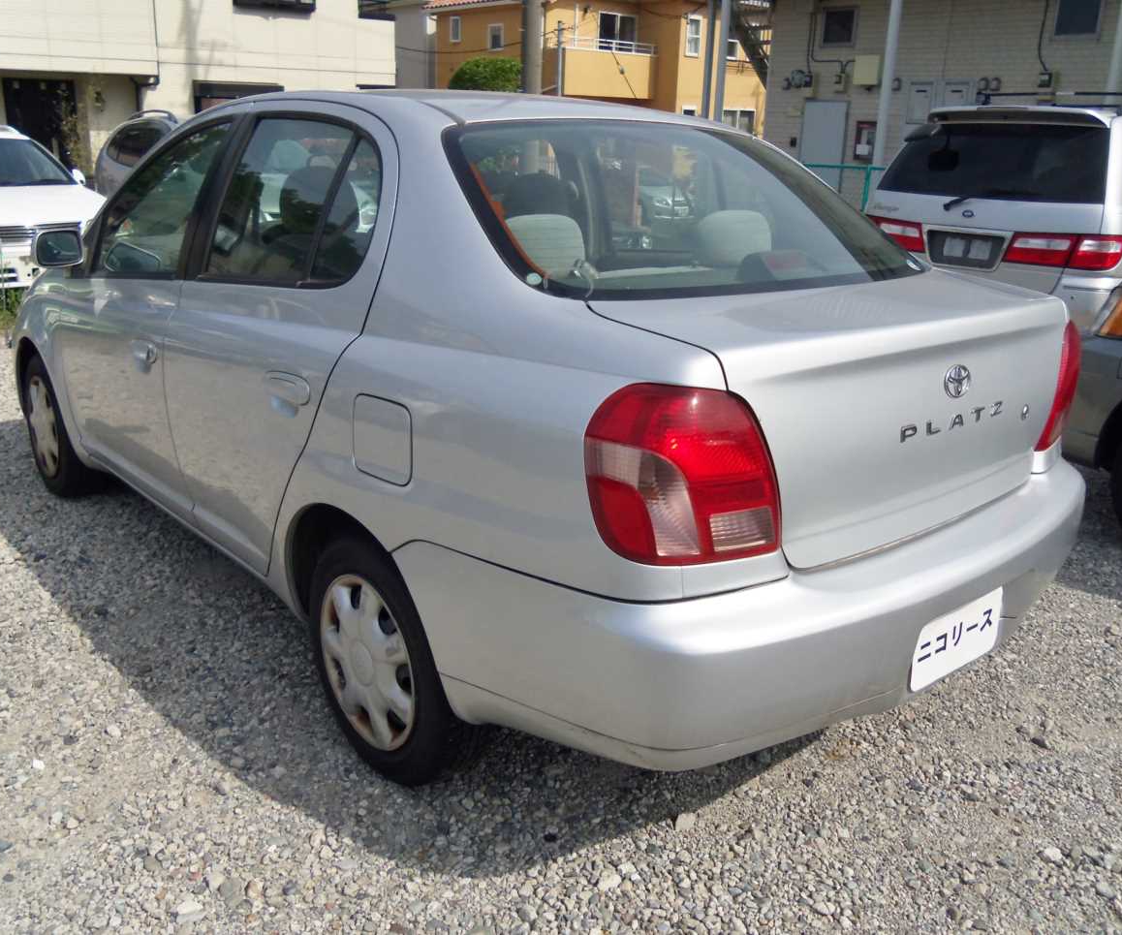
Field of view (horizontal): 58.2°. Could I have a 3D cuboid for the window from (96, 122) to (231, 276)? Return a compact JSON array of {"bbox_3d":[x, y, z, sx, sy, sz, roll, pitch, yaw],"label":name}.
[{"bbox_3d":[-1.160,-0.752,2.875,0.050,0.495,0.624,18,2,-45],"label":"window"}]

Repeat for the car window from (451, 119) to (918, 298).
[{"bbox_3d":[0.313,-0.605,2.303,1.270,0.110,0.580,-13,56,-40],"label":"car window"}]

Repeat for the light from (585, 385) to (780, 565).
[{"bbox_3d":[0.199,0.011,1.593,0.320,0.285,0.155,-8,20,-28],"label":"light"}]

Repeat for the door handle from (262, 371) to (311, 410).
[{"bbox_3d":[-0.611,-0.175,2.233,0.045,0.070,0.190,-13,23,-40],"label":"door handle"}]

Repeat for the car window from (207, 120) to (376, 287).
[{"bbox_3d":[-0.623,-0.603,2.316,0.050,0.424,0.741,18,2,-45],"label":"car window"}]

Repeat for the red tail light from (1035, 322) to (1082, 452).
[{"bbox_3d":[1.167,-0.213,2.416,0.155,0.285,0.320,15,21,34],"label":"red tail light"}]

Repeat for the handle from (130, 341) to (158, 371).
[{"bbox_3d":[-1.196,-0.328,2.880,0.045,0.070,0.190,-13,23,-40],"label":"handle"}]

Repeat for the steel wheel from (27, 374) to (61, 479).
[{"bbox_3d":[-1.954,-0.169,3.961,0.160,0.395,0.395,-12,23,-38],"label":"steel wheel"}]

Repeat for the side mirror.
[{"bbox_3d":[-1.581,-0.688,3.170,0.165,0.120,0.105,-13,23,-40],"label":"side mirror"}]

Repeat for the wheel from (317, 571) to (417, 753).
[{"bbox_3d":[-0.384,0.426,2.288,0.160,0.395,0.395,-13,23,-40],"label":"wheel"}]

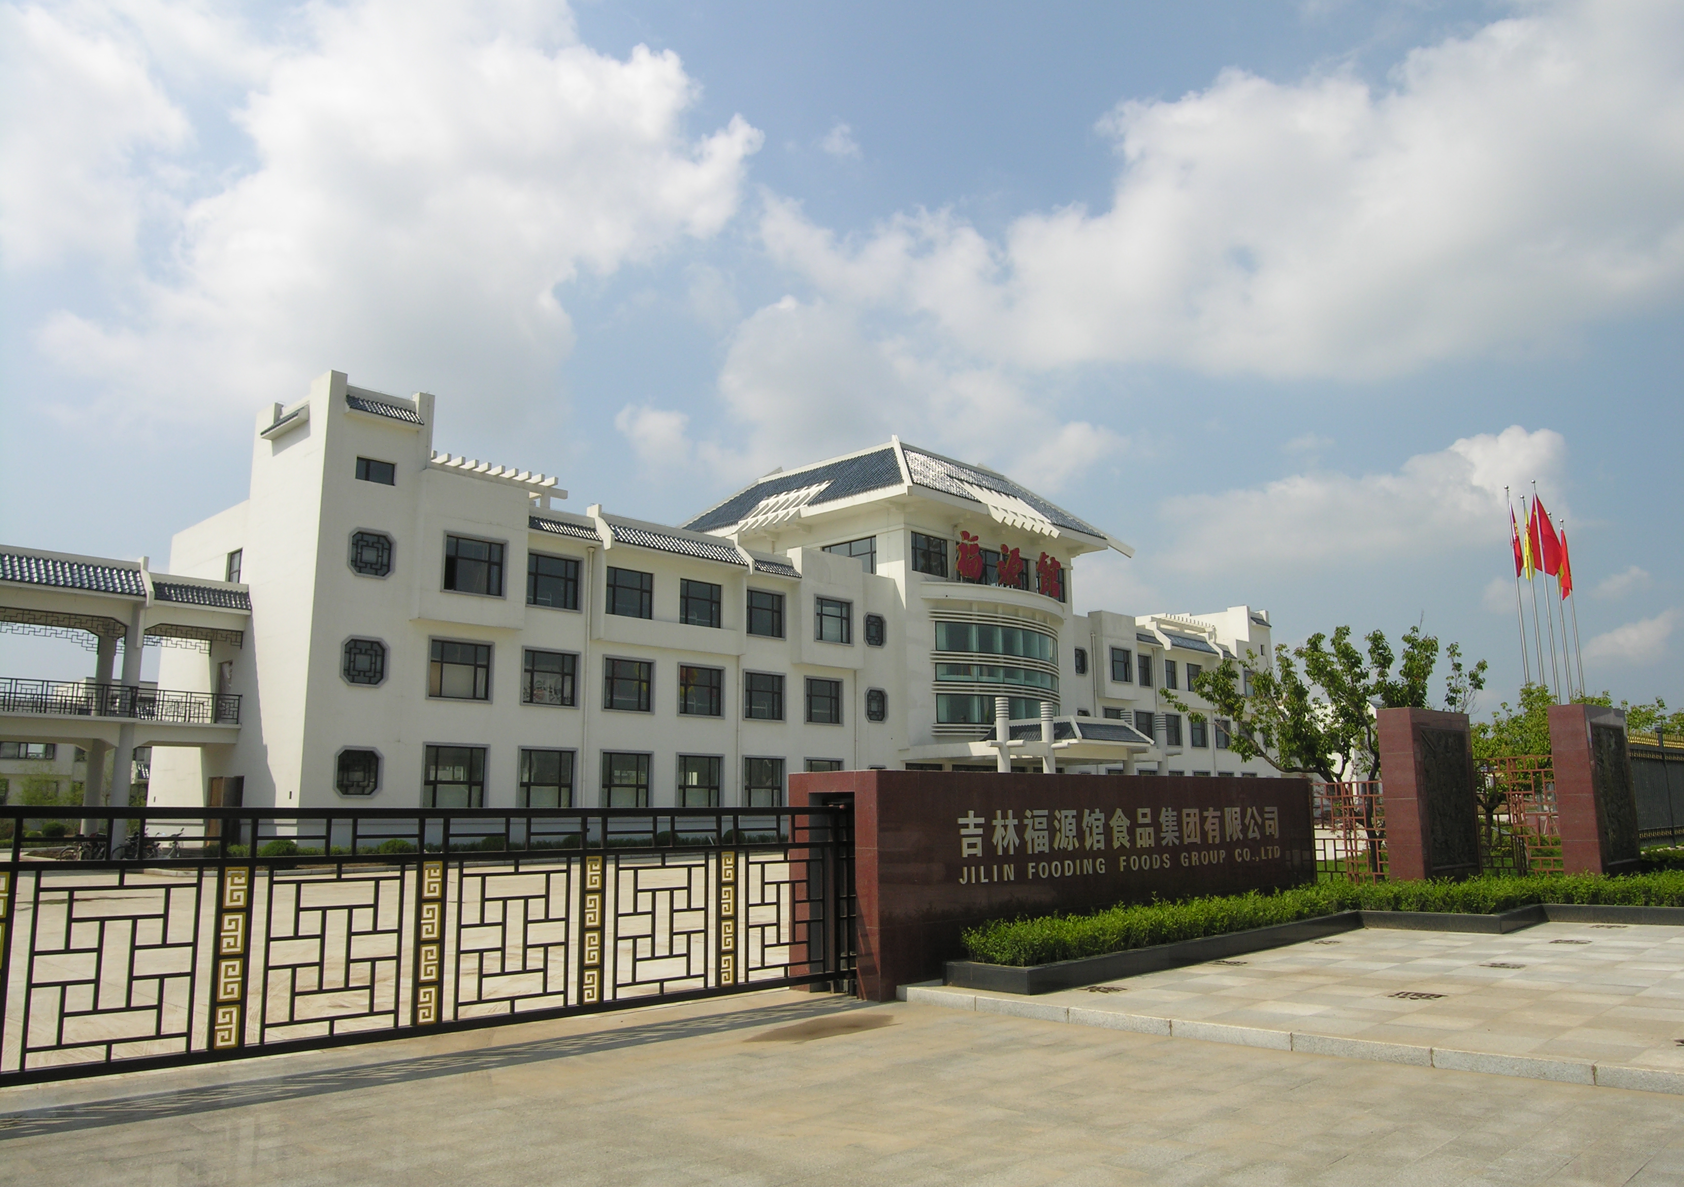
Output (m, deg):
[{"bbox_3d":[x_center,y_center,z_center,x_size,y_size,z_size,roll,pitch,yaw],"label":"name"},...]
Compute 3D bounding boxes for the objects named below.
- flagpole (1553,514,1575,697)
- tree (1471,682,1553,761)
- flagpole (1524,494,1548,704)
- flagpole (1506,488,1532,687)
[{"bbox_3d":[29.197,3.130,46.908,0.200,13.350,0.200,10,-14,-43],"label":"flagpole"},{"bbox_3d":[16.287,4.479,28.354,4.500,4.500,4.500,0,-10,0],"label":"tree"},{"bbox_3d":[26.454,2.667,44.179,0.200,13.350,0.200,10,-14,-43],"label":"flagpole"},{"bbox_3d":[25.084,2.435,42.814,0.200,13.350,0.200,10,-14,-43],"label":"flagpole"}]

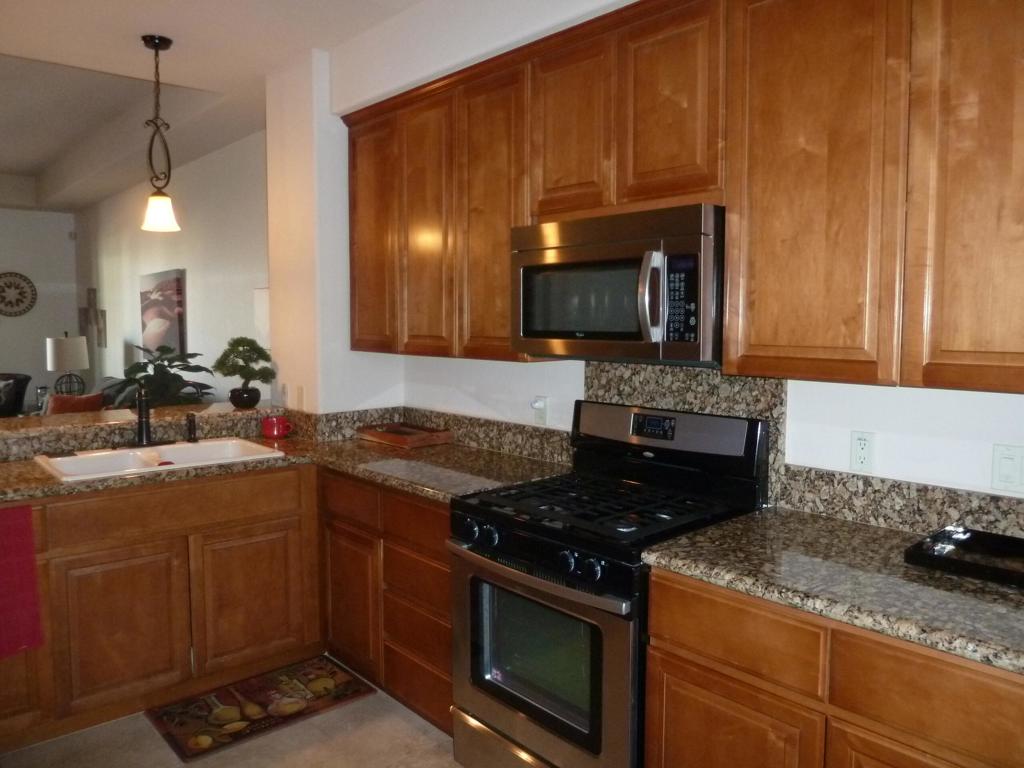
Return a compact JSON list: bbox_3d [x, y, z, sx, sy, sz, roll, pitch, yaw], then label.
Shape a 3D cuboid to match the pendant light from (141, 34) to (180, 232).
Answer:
[{"bbox_3d":[-1.521,-1.069,3.186,0.170,0.820,0.170,-4,6,-43],"label":"pendant light"}]

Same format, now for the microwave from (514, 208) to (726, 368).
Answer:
[{"bbox_3d":[0.398,-0.296,2.405,0.400,0.435,0.757,-4,6,-43],"label":"microwave"}]

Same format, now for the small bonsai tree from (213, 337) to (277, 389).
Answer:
[{"bbox_3d":[-1.330,-0.100,3.664,0.310,0.270,0.280,-4,6,-43],"label":"small bonsai tree"}]

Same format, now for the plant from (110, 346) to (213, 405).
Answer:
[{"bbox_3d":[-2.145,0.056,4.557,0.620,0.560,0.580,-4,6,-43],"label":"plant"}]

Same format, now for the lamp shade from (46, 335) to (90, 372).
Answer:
[{"bbox_3d":[-4.198,-0.289,7.000,0.360,0.320,0.340,-4,6,-43],"label":"lamp shade"}]

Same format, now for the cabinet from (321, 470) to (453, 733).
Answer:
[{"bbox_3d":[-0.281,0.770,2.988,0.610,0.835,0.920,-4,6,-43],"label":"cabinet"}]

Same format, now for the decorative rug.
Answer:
[{"bbox_3d":[-0.954,1.212,2.838,0.735,0.012,0.435,-4,6,-43],"label":"decorative rug"}]

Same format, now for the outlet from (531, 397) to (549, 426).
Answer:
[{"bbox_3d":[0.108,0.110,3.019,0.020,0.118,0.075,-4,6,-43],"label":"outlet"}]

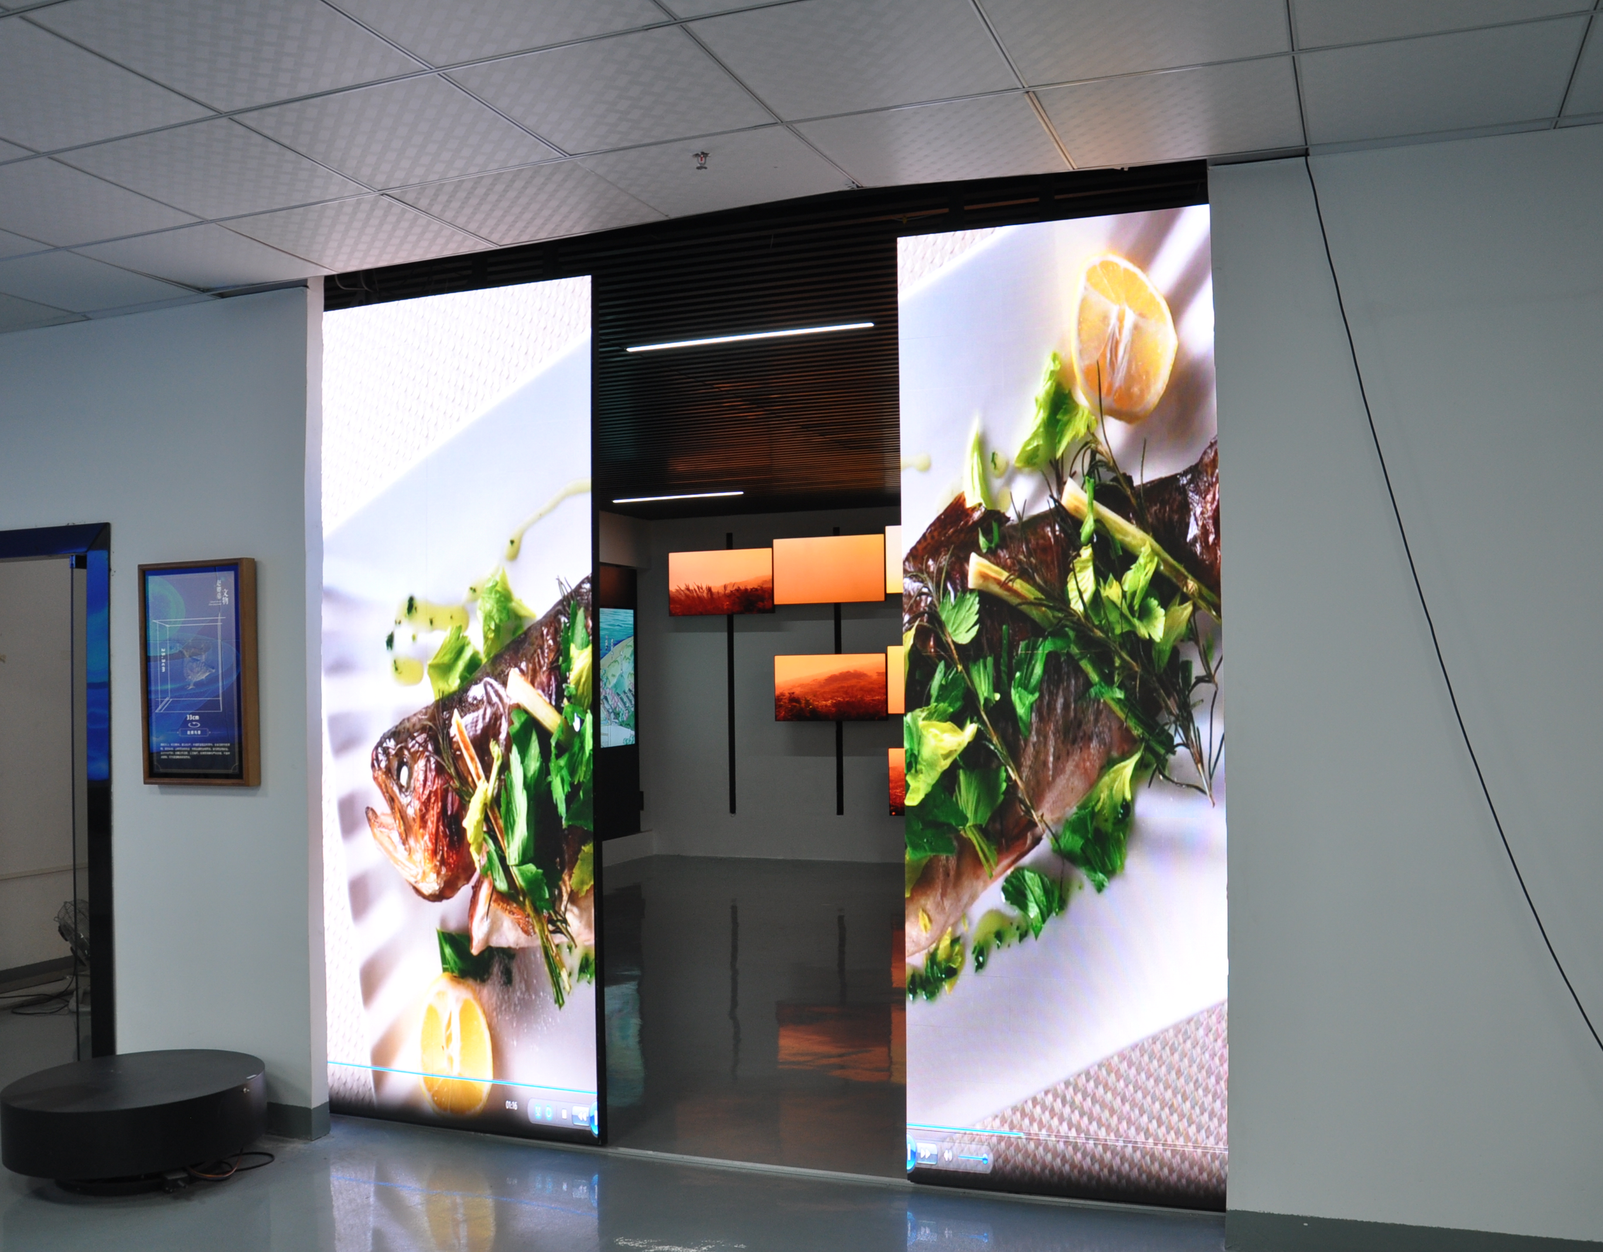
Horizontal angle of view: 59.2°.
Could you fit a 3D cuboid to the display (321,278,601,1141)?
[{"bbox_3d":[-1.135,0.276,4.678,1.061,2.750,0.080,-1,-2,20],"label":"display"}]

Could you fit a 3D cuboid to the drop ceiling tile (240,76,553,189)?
[{"bbox_3d":[-0.980,-1.212,3.480,0.585,0.020,0.585,-1,-2,20],"label":"drop ceiling tile"}]

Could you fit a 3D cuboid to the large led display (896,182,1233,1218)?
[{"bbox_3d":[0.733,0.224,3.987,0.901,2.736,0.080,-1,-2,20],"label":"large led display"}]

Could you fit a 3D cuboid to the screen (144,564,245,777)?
[{"bbox_3d":[-2.095,0.164,4.894,0.430,0.730,0.040,-1,-2,20],"label":"screen"}]

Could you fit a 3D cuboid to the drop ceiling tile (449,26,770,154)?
[{"bbox_3d":[-0.425,-1.229,3.269,0.585,0.020,0.585,-1,-2,20],"label":"drop ceiling tile"}]

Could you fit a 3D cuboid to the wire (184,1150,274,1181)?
[{"bbox_3d":[-1.811,1.711,4.476,0.190,0.035,0.210,-1,-2,20],"label":"wire"}]

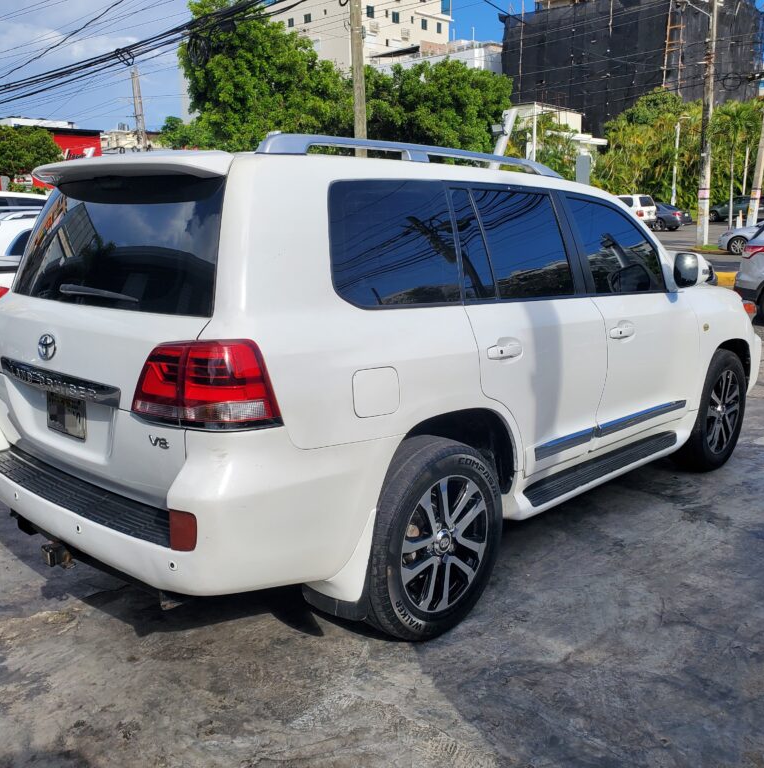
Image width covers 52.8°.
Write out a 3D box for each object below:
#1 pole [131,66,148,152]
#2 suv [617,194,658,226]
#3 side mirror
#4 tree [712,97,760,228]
[{"bbox_3d":[-10.339,-9.518,33.200,0.400,8.400,0.400,-5,13,-17],"label":"pole"},{"bbox_3d":[11.818,-8.873,39.961,1.780,1.740,4.450,-11,15,-38],"label":"suv"},{"bbox_3d":[1.622,-0.604,4.052,0.210,0.195,0.200,10,16,43],"label":"side mirror"},{"bbox_3d":[17.420,-10.817,37.900,2.500,6.200,2.500,5,13,24],"label":"tree"}]

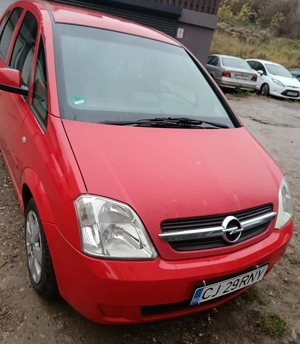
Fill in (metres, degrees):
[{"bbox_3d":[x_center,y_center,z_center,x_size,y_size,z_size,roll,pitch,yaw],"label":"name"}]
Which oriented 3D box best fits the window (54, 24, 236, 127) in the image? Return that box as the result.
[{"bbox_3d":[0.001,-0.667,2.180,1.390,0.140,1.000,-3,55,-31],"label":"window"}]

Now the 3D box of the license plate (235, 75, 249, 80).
[{"bbox_3d":[3.881,-3.949,13.129,0.520,0.120,0.030,2,25,-13],"label":"license plate"}]

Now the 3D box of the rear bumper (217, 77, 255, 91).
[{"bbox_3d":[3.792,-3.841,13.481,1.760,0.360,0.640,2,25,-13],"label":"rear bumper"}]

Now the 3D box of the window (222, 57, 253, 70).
[{"bbox_3d":[3.770,-4.755,13.709,1.350,0.100,0.770,2,50,-13],"label":"window"}]

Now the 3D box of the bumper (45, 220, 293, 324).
[{"bbox_3d":[0.283,0.497,1.829,1.660,0.430,0.600,-3,24,-31],"label":"bumper"}]

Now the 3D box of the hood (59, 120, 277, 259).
[{"bbox_3d":[0.272,0.040,1.802,1.420,0.490,0.800,-3,24,-31],"label":"hood"}]

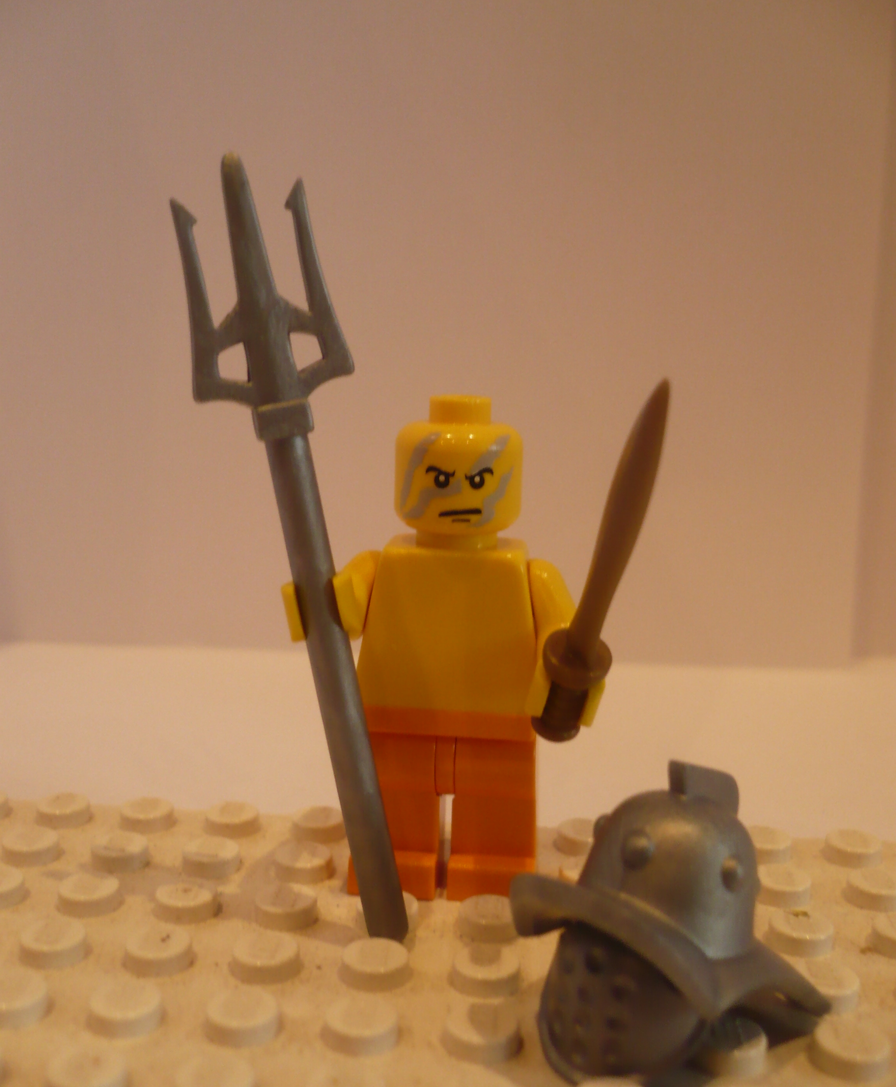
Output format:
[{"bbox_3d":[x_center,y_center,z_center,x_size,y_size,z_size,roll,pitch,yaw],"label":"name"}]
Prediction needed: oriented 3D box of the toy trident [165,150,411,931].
[{"bbox_3d":[-0.010,0.002,0.089,0.012,0.060,0.004,-12,6,-11],"label":"toy trident"}]

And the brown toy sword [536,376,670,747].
[{"bbox_3d":[0.011,0.002,0.083,0.005,0.030,0.005,10,34,-4],"label":"brown toy sword"}]

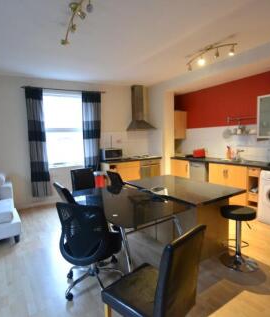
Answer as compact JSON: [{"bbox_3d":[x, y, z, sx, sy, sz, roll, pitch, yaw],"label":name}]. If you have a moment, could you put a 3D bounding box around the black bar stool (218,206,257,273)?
[{"bbox_3d":[1.169,0.874,2.216,0.390,0.610,0.390,-5,7,-33],"label":"black bar stool"}]

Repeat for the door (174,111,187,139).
[{"bbox_3d":[1.141,-0.857,5.074,0.520,0.710,0.050,-5,7,-33],"label":"door"}]

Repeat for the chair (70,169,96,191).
[{"bbox_3d":[-0.717,0.663,3.143,0.460,0.950,0.570,-5,7,-33],"label":"chair"}]

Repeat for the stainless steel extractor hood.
[{"bbox_3d":[0.161,-1.292,5.030,0.600,1.120,0.500,-5,7,-30],"label":"stainless steel extractor hood"}]

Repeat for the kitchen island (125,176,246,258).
[{"bbox_3d":[0.677,0.756,3.070,0.950,0.700,1.550,-5,7,-33],"label":"kitchen island"}]

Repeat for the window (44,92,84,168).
[{"bbox_3d":[-1.576,-0.629,4.524,0.980,1.660,0.120,-4,6,-26],"label":"window"}]

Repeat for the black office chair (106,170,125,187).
[{"bbox_3d":[-0.432,0.657,3.366,0.580,0.920,0.580,-2,6,-3],"label":"black office chair"}]

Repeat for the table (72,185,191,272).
[{"bbox_3d":[-0.104,0.844,2.518,0.940,0.680,1.500,-5,7,-33],"label":"table"}]

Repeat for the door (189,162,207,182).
[{"bbox_3d":[1.375,0.462,4.293,0.050,0.740,0.430,-5,7,-33],"label":"door"}]

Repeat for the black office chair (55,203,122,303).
[{"bbox_3d":[-0.415,0.796,1.939,0.590,0.910,0.610,0,6,16],"label":"black office chair"}]

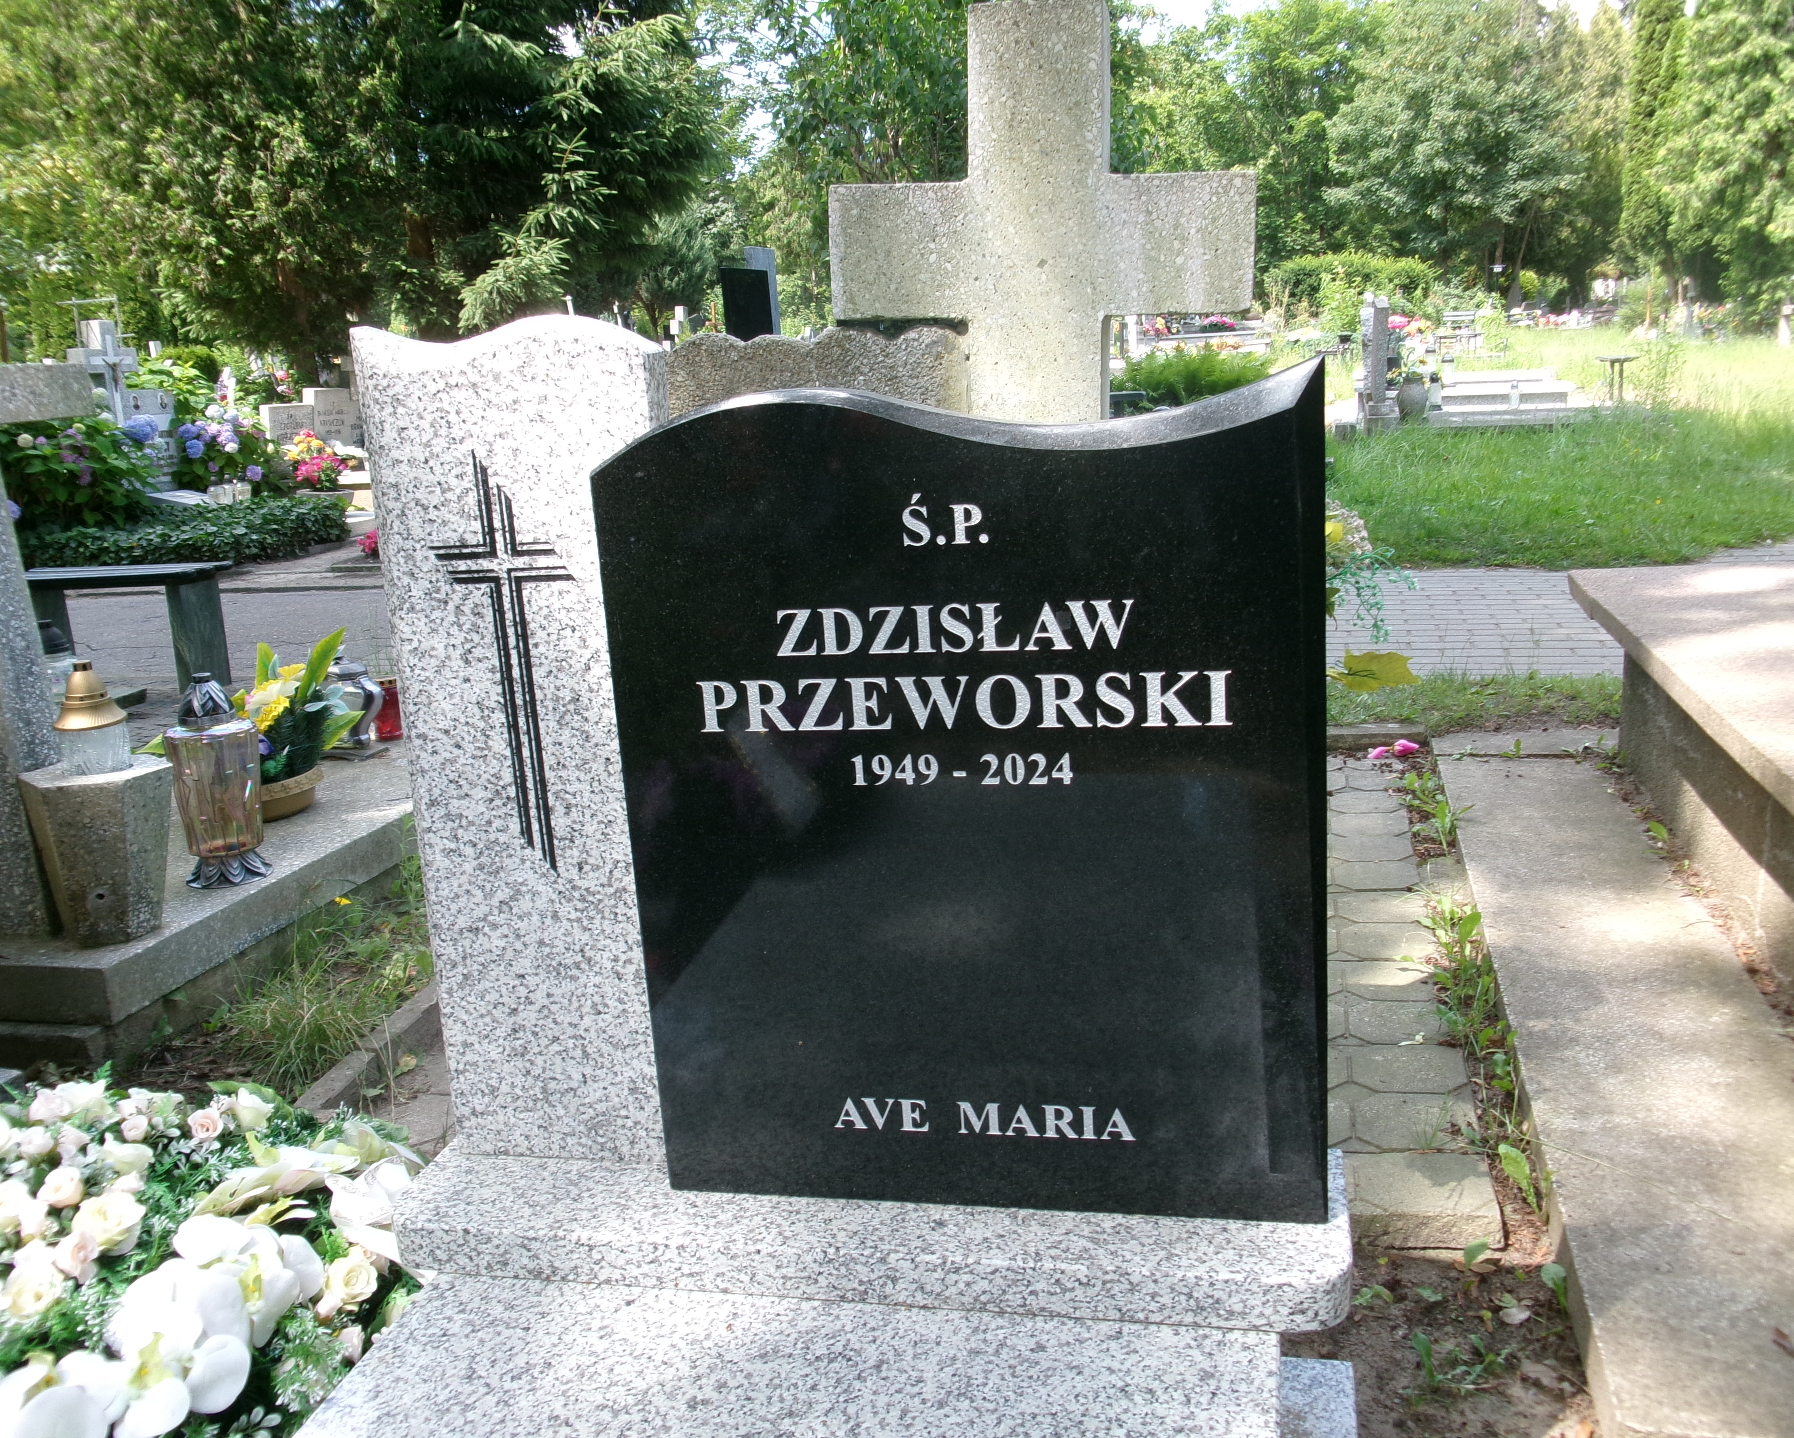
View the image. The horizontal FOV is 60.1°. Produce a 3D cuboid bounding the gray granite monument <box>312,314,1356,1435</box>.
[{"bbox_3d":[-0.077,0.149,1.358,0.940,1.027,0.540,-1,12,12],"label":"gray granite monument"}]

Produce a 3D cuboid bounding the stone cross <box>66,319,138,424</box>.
[{"bbox_3d":[-6.904,-2.979,13.500,0.200,1.000,0.600,0,13,14],"label":"stone cross"}]

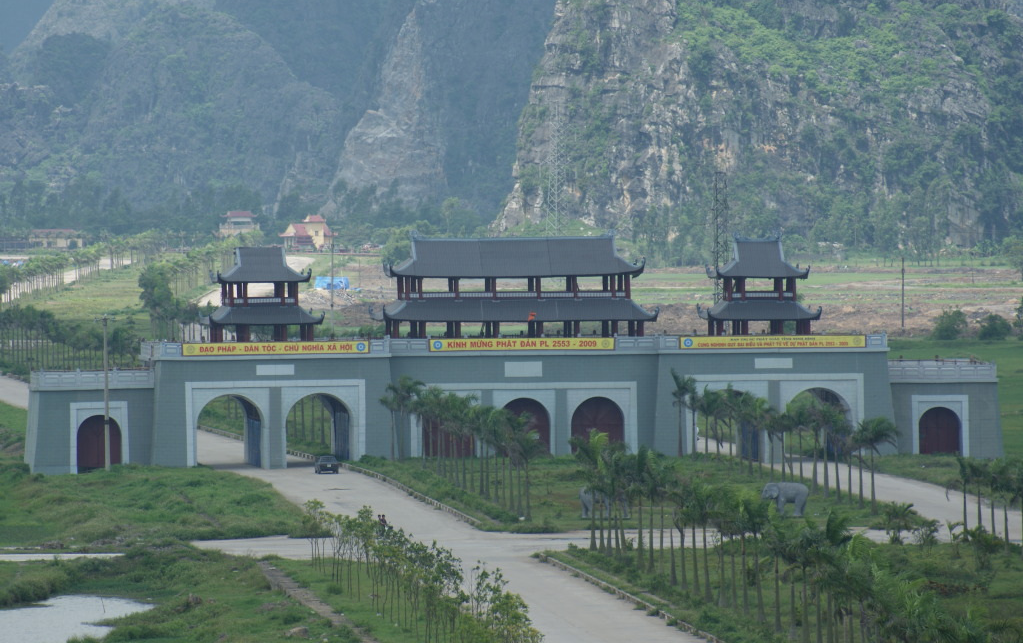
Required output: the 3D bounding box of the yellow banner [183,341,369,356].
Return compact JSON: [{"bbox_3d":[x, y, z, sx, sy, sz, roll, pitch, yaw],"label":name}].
[{"bbox_3d":[-19.845,2.290,756.437,15.976,1.156,0.100,-1,1,-10],"label":"yellow banner"}]

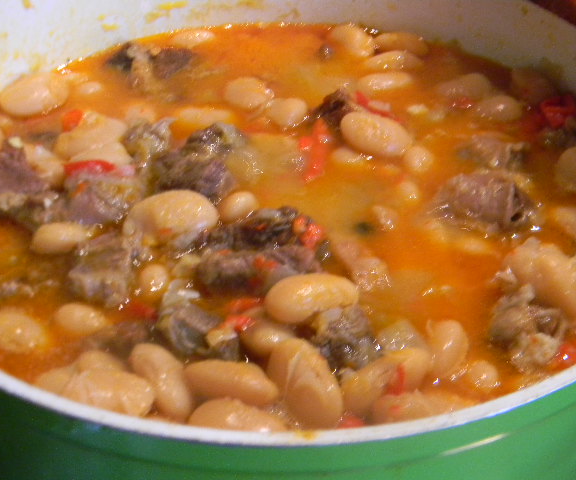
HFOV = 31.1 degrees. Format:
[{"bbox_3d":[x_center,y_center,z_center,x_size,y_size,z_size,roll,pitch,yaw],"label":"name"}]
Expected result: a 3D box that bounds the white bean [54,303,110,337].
[{"bbox_3d":[-0.054,0.021,0.272,0.016,0.009,0.010,9,40,11],"label":"white bean"}]

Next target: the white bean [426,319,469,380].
[{"bbox_3d":[0.041,0.028,0.268,0.011,0.009,0.019,12,40,15],"label":"white bean"}]

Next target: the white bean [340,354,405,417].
[{"bbox_3d":[0.022,0.039,0.276,0.013,0.011,0.025,26,46,28],"label":"white bean"}]

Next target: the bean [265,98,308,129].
[{"bbox_3d":[-0.001,-0.043,0.350,0.016,0.010,0.011,-11,40,-13],"label":"bean"}]

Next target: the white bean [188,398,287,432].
[{"bbox_3d":[-0.012,0.044,0.249,0.024,0.011,0.013,4,39,6],"label":"white bean"}]

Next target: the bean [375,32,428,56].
[{"bbox_3d":[0.047,-0.081,0.428,0.023,0.011,0.014,12,41,14],"label":"bean"}]

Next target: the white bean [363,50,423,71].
[{"bbox_3d":[0.040,-0.067,0.391,0.022,0.010,0.012,-5,39,-6],"label":"white bean"}]

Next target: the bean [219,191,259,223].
[{"bbox_3d":[-0.016,-0.011,0.343,0.012,0.010,0.016,28,47,30],"label":"bean"}]

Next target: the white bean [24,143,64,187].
[{"bbox_3d":[-0.078,-0.024,0.331,0.012,0.010,0.019,-26,45,-29],"label":"white bean"}]

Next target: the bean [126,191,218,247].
[{"bbox_3d":[-0.034,-0.006,0.295,0.028,0.013,0.016,-17,42,-20],"label":"bean"}]

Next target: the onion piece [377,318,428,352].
[{"bbox_3d":[0.031,0.028,0.283,0.012,0.007,0.015,-20,42,-24],"label":"onion piece"}]

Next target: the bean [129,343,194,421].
[{"bbox_3d":[-0.030,0.034,0.249,0.011,0.010,0.024,-23,60,-26],"label":"bean"}]

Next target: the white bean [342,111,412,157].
[{"bbox_3d":[0.032,-0.038,0.374,0.030,0.013,0.016,27,47,29],"label":"white bean"}]

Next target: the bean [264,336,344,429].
[{"bbox_3d":[0.004,0.034,0.247,0.015,0.012,0.025,-18,57,-20],"label":"bean"}]

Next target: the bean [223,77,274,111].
[{"bbox_3d":[-0.016,-0.056,0.399,0.020,0.012,0.015,10,40,11],"label":"bean"}]

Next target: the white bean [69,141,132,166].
[{"bbox_3d":[-0.060,-0.026,0.334,0.022,0.011,0.013,-9,39,-11],"label":"white bean"}]

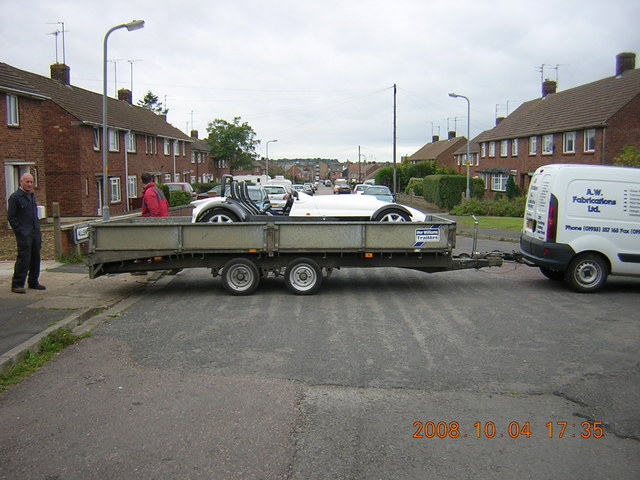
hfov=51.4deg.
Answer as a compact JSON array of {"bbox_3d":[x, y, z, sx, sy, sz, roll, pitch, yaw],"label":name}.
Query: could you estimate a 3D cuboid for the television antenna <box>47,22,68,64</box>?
[{"bbox_3d":[-15.360,-11.538,38.948,1.300,2.480,0.600,0,6,0],"label":"television antenna"}]

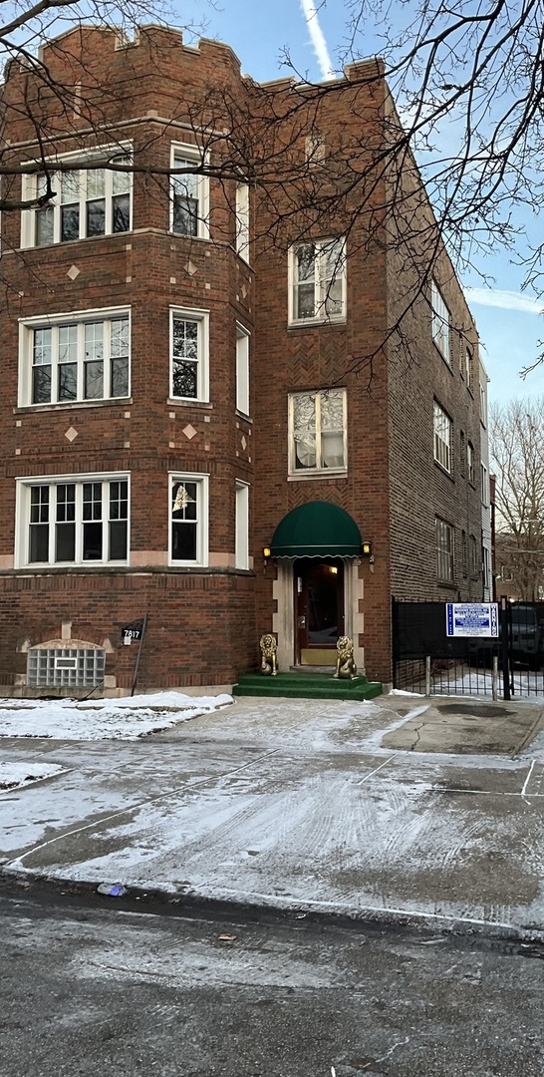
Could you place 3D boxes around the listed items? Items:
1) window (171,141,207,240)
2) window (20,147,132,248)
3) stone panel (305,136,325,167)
[{"bbox_3d":[-1.549,-6.502,16.967,0.783,1.754,0.198,2,-5,-26],"label":"window"},{"bbox_3d":[-3.643,-6.384,16.884,2.415,1.723,0.160,-2,-5,19],"label":"window"},{"bbox_3d":[0.883,-7.816,18.198,0.416,0.615,0.089,-2,-5,19],"label":"stone panel"}]

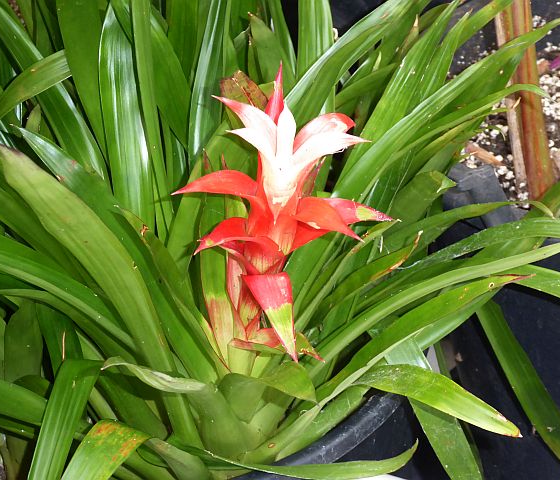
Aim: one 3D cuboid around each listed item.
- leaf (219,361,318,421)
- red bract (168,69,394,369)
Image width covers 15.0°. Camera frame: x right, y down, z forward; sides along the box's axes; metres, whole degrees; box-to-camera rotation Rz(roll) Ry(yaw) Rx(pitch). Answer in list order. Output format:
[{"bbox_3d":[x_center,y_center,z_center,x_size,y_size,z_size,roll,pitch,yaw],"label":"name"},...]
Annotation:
[{"bbox_3d":[-0.007,0.088,1.235,0.054,0.034,0.032,0,33,0],"label":"leaf"},{"bbox_3d":[0.000,-0.019,1.200,0.120,0.170,0.110,4,33,-3],"label":"red bract"}]

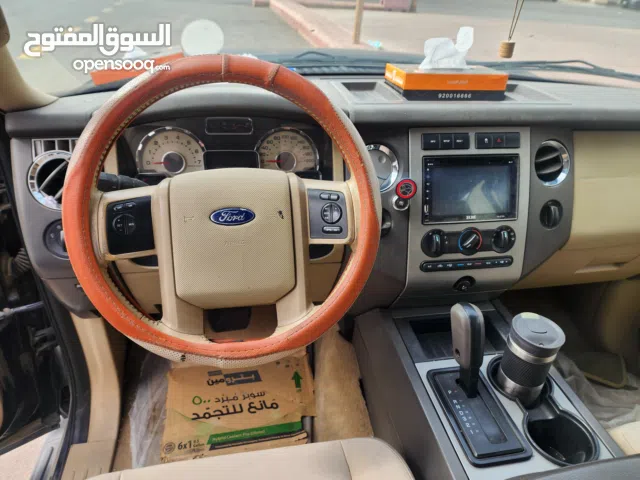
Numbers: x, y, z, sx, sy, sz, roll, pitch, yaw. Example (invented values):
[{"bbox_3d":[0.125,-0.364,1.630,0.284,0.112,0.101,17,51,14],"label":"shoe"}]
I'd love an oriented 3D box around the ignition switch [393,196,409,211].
[{"bbox_3d":[0.141,-0.065,0.741,0.029,0.029,0.024,-3,6,-7],"label":"ignition switch"}]

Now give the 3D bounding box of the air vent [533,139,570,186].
[{"bbox_3d":[0.442,-0.148,0.826,0.088,0.090,0.040,-4,7,-19],"label":"air vent"}]

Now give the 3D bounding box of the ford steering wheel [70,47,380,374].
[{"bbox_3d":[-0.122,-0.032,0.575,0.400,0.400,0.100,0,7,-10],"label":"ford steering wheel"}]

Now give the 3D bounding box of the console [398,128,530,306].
[{"bbox_3d":[0.258,-0.045,0.790,0.243,0.310,0.080,-3,7,-12],"label":"console"}]

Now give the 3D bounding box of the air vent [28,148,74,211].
[{"bbox_3d":[-0.388,-0.090,0.644,0.090,0.090,0.040,-2,6,-4],"label":"air vent"}]

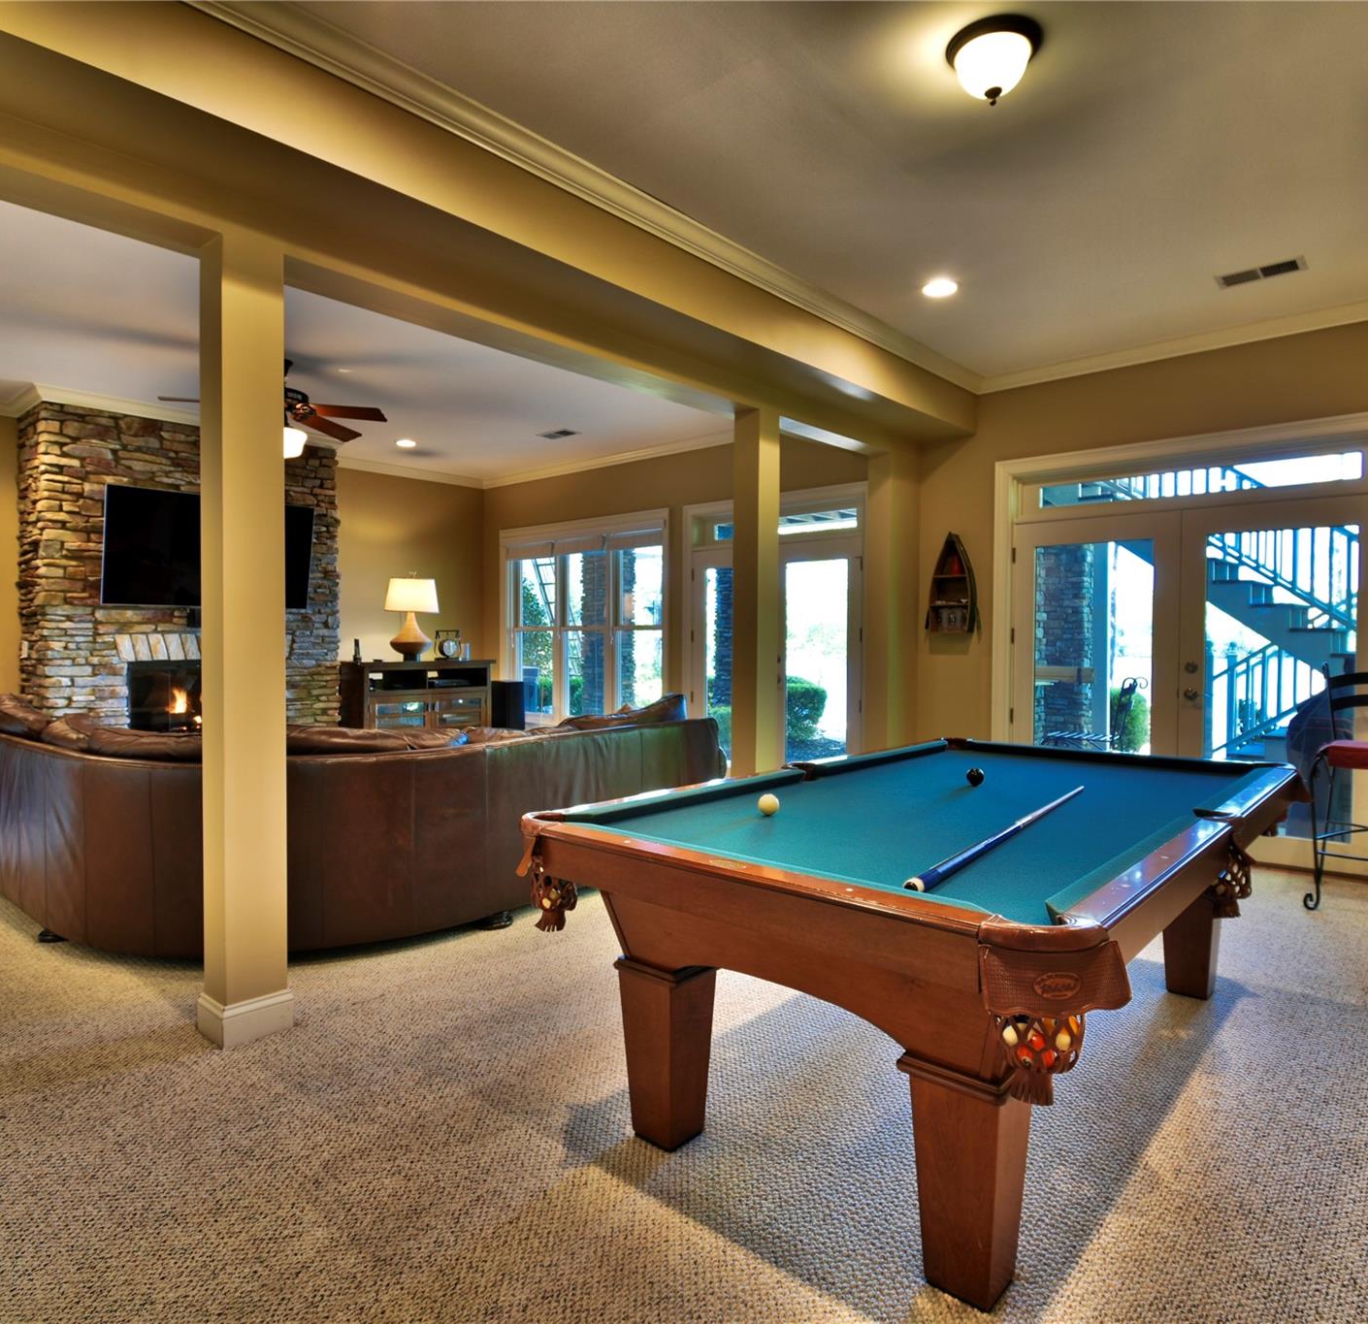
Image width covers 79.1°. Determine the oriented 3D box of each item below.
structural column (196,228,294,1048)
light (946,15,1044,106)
[{"bbox_3d":[-1.405,-0.071,2.652,0.202,2.464,0.202,2,2,42],"label":"structural column"},{"bbox_3d":[0.897,-1.714,2.399,0.270,0.190,0.270,2,2,42],"label":"light"}]

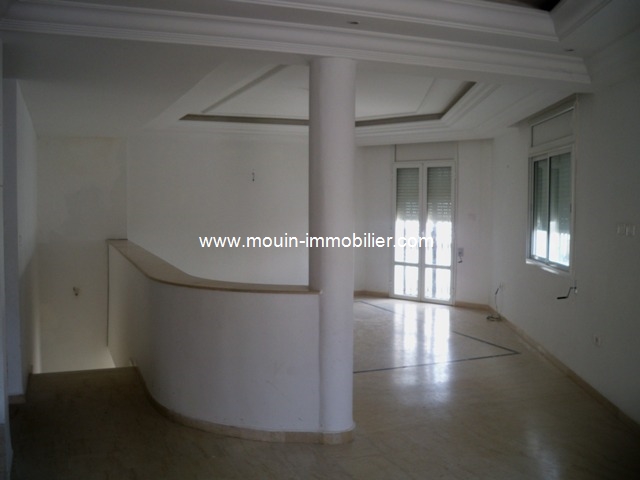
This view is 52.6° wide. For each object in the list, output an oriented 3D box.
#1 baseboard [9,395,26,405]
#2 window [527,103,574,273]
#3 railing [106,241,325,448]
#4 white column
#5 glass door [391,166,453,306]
[{"bbox_3d":[-2.320,1.222,4.960,0.140,0.070,0.020,-1,3,-20],"label":"baseboard"},{"bbox_3d":[2.270,-0.470,6.380,0.140,1.480,1.550,0,3,3],"label":"window"},{"bbox_3d":[-1.469,0.672,6.807,1.084,0.995,5.967,-1,4,-21],"label":"railing"},{"bbox_3d":[0.085,0.080,4.306,0.318,2.477,0.318,0,3,0],"label":"white column"},{"bbox_3d":[1.627,-0.133,10.187,1.220,2.226,0.100,3,5,42],"label":"glass door"}]

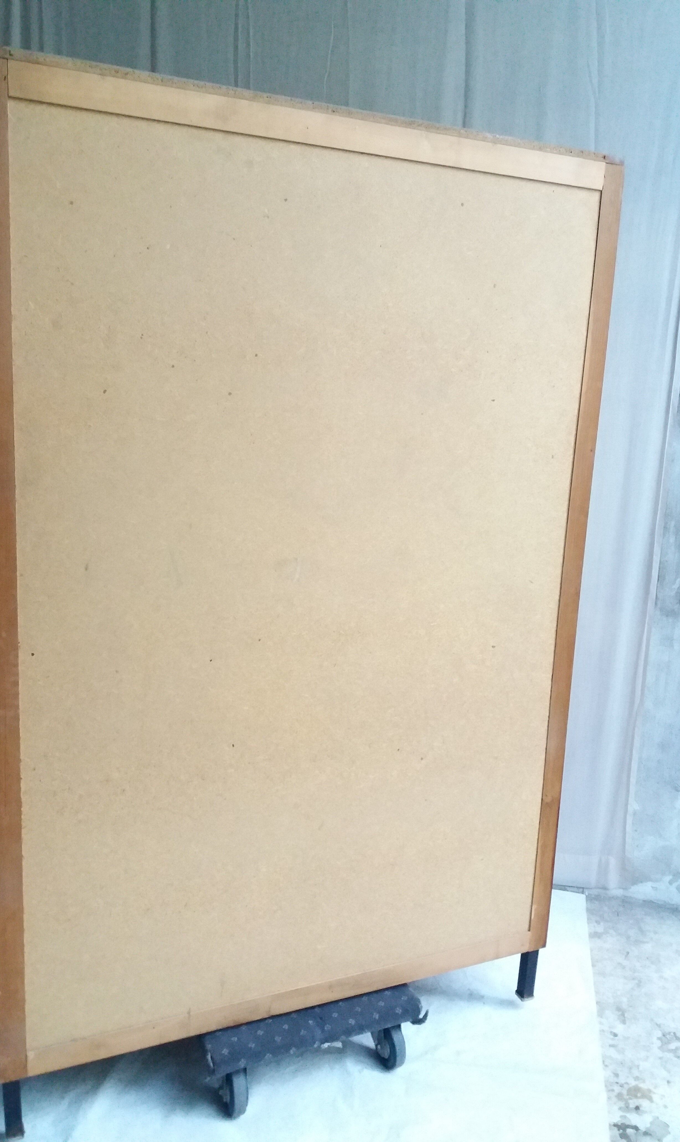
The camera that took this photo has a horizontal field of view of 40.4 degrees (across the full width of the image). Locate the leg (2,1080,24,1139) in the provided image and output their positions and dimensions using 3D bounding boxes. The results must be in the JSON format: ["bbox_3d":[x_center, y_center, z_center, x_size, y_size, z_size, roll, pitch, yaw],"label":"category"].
[{"bbox_3d":[-0.604,0.982,1.705,0.030,0.126,0.030,-2,12,-24],"label":"leg"}]

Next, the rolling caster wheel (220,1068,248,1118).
[{"bbox_3d":[-0.211,1.012,1.814,0.044,0.108,0.104,-2,12,-24],"label":"rolling caster wheel"}]

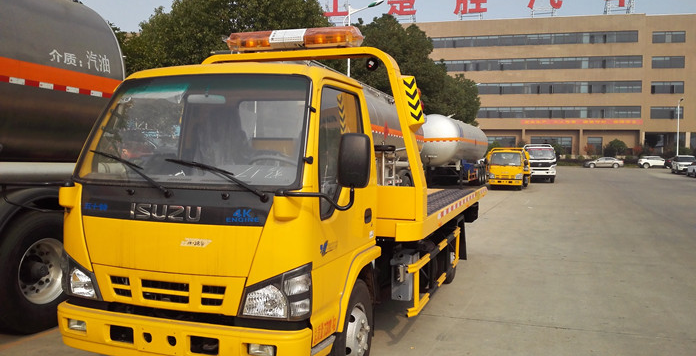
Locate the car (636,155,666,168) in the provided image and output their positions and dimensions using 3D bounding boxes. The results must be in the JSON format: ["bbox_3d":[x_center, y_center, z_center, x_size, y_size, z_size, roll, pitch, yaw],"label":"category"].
[{"bbox_3d":[39.487,-1.981,75.000,4.400,1.630,1.830,1,2,14],"label":"car"}]

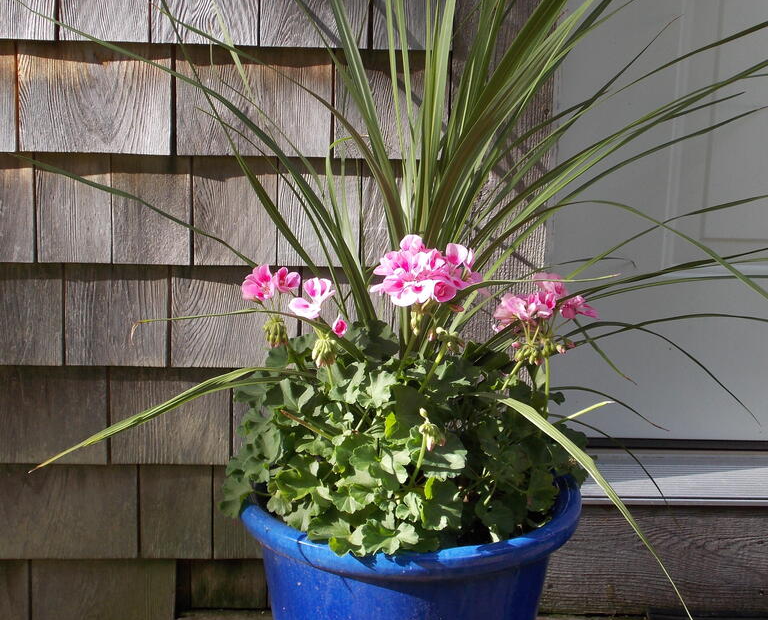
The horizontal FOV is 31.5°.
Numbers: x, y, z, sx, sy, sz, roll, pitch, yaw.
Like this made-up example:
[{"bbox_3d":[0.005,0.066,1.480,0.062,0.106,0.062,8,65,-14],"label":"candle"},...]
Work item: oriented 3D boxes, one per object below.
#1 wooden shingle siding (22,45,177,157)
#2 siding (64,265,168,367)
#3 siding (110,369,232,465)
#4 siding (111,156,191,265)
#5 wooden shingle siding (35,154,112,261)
[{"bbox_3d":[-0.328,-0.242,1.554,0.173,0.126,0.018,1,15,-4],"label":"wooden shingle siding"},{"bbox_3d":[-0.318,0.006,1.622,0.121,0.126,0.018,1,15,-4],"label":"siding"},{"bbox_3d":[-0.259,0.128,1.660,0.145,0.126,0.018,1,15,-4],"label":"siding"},{"bbox_3d":[-0.272,-0.117,1.598,0.092,0.130,0.016,1,14,-3],"label":"siding"},{"bbox_3d":[-0.361,-0.119,1.593,0.088,0.131,0.016,1,14,-3],"label":"wooden shingle siding"}]

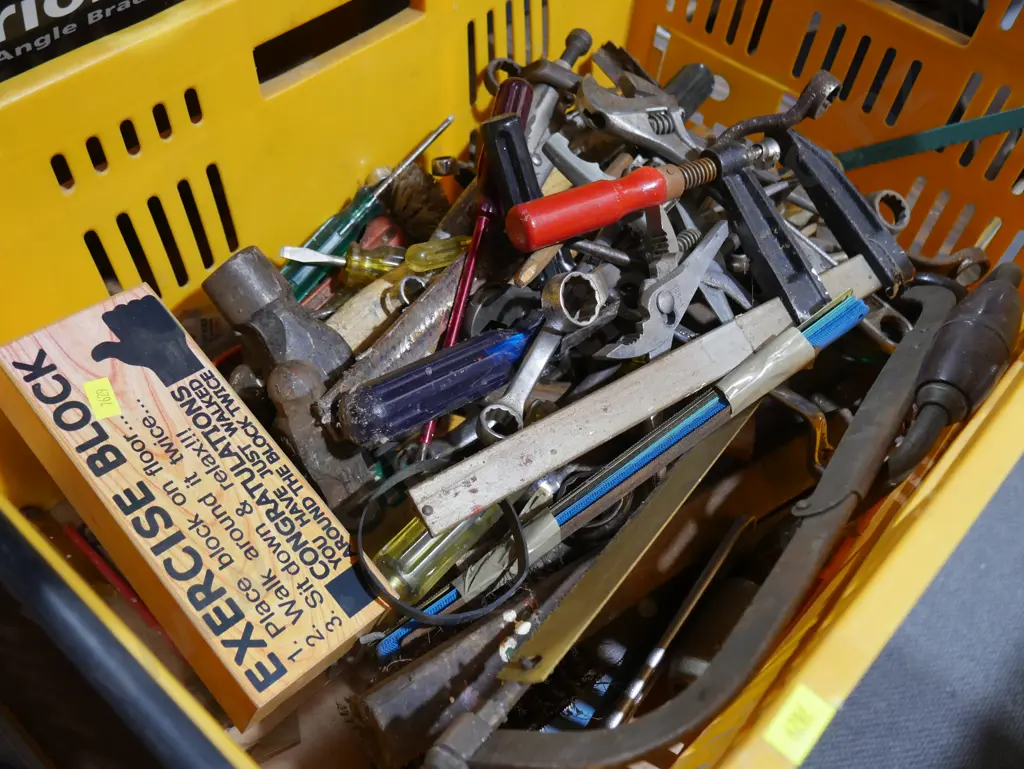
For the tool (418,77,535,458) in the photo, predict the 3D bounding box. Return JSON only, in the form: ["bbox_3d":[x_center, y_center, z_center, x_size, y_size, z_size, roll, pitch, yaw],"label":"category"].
[{"bbox_3d":[-0.024,-0.068,0.533,0.022,0.022,0.238,12,76,6],"label":"tool"}]

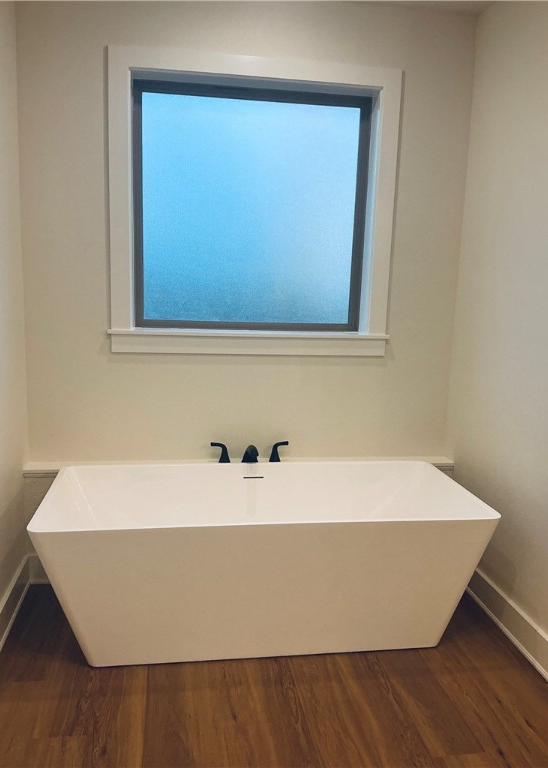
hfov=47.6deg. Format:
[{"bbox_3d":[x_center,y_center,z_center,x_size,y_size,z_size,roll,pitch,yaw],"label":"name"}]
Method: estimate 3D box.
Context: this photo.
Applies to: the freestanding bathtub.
[{"bbox_3d":[-0.043,0.709,2.572,1.700,0.570,0.765,0,9,-9],"label":"freestanding bathtub"}]

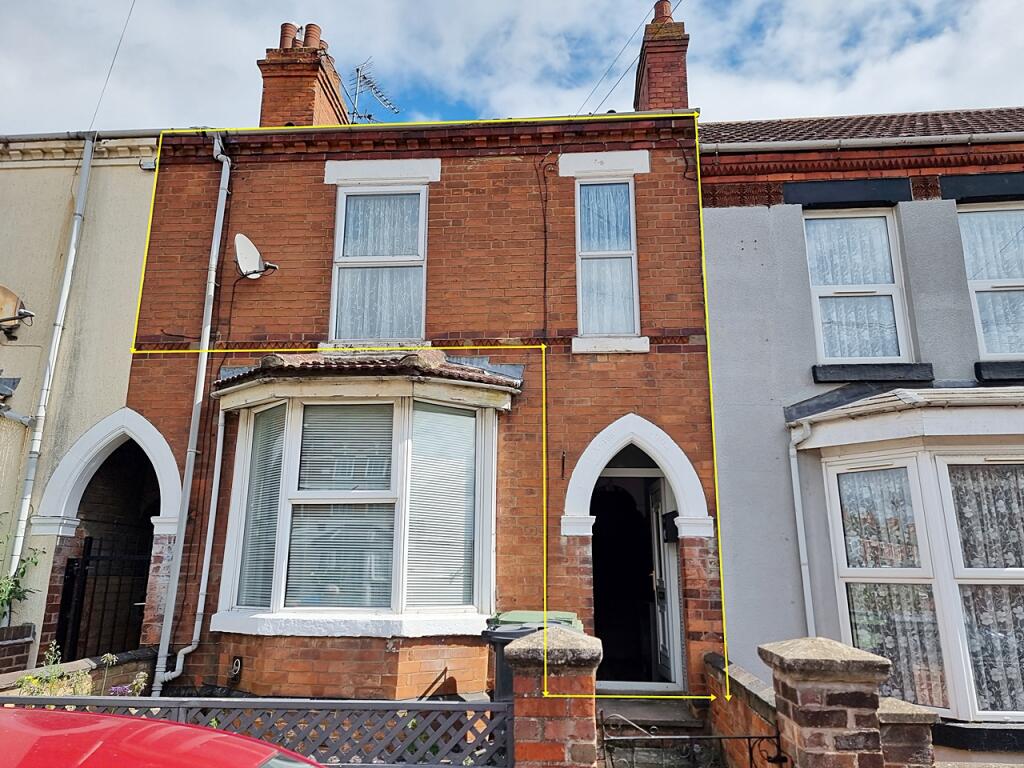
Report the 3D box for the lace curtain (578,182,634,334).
[{"bbox_3d":[0.940,-1.265,7.034,0.561,1.647,0.060,-1,-14,3],"label":"lace curtain"}]

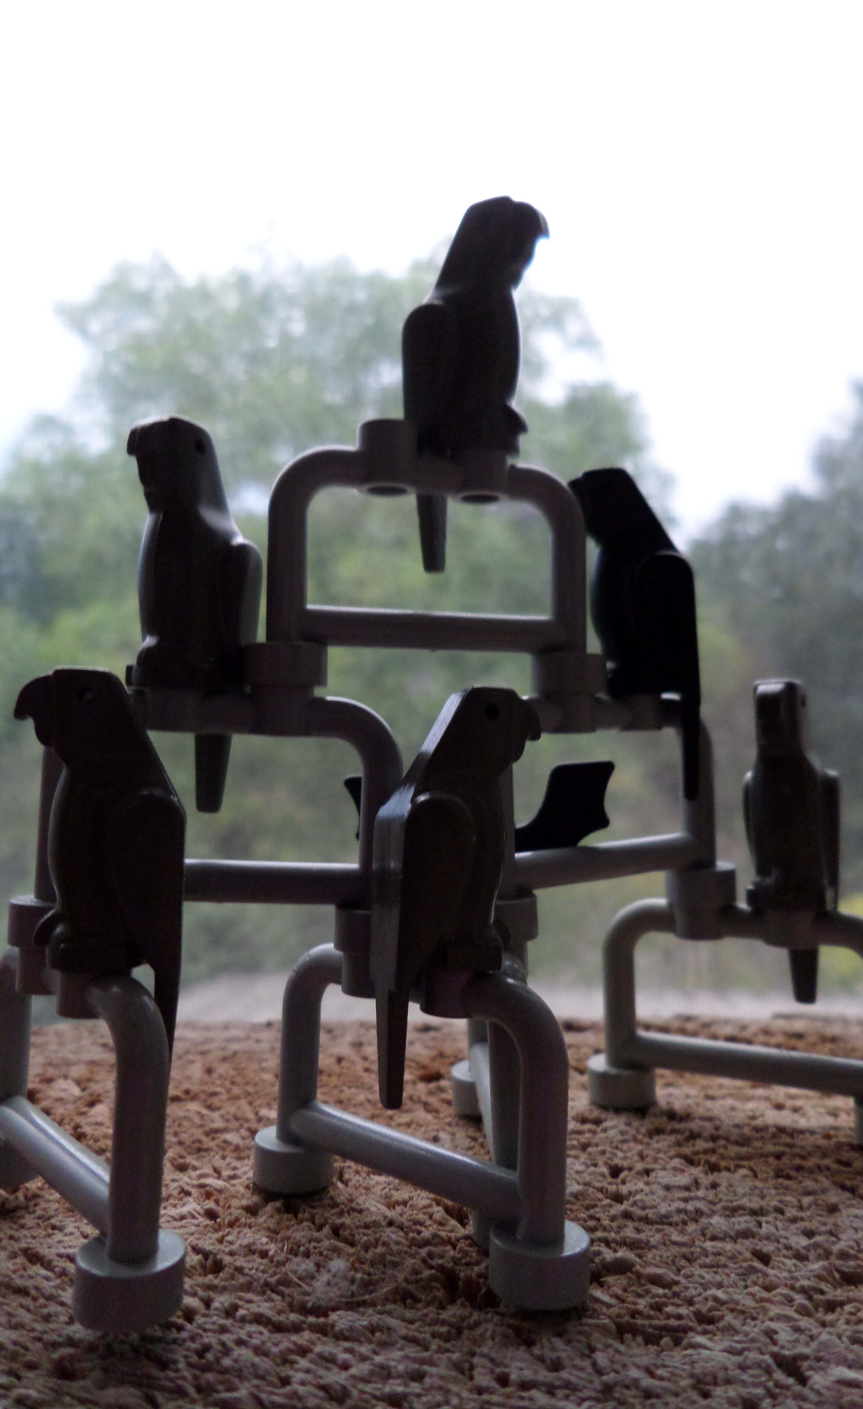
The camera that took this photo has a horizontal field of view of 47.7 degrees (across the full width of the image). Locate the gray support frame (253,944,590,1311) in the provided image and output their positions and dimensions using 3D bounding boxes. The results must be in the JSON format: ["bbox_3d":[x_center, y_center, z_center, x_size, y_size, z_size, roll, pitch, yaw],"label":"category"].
[{"bbox_3d":[-0.002,0.027,0.072,0.030,0.021,0.006,-2,-4,41],"label":"gray support frame"}]

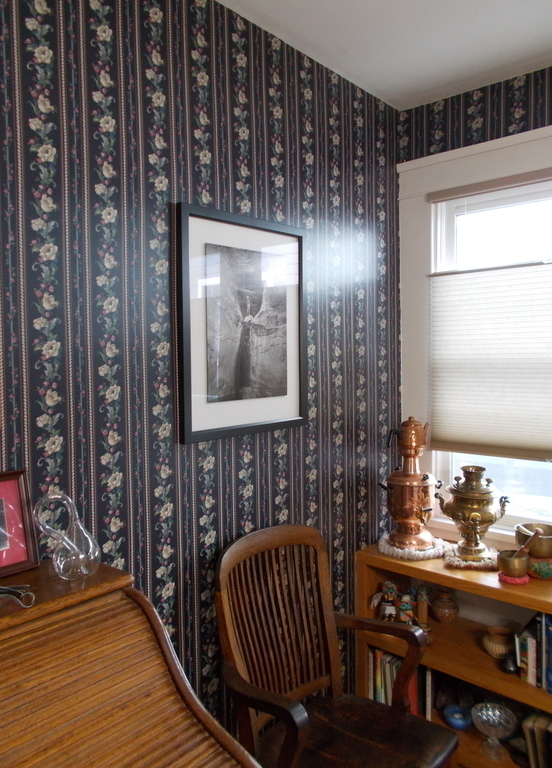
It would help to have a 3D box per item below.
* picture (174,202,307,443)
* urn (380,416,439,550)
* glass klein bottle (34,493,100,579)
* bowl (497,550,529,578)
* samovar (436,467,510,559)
[{"bbox_3d":[-0.076,-0.165,1.663,0.027,0.615,0.506,2,4,42],"label":"picture"},{"bbox_3d":[0.506,0.359,2.127,0.225,0.474,0.200,-1,3,-9],"label":"urn"},{"bbox_3d":[-0.414,0.300,1.132,0.090,0.162,0.134,2,4,42],"label":"glass klein bottle"},{"bbox_3d":[0.752,0.569,1.824,0.095,0.061,0.095,1,3,23],"label":"bowl"},{"bbox_3d":[0.690,0.448,1.995,0.234,0.307,0.188,0,3,11],"label":"samovar"}]

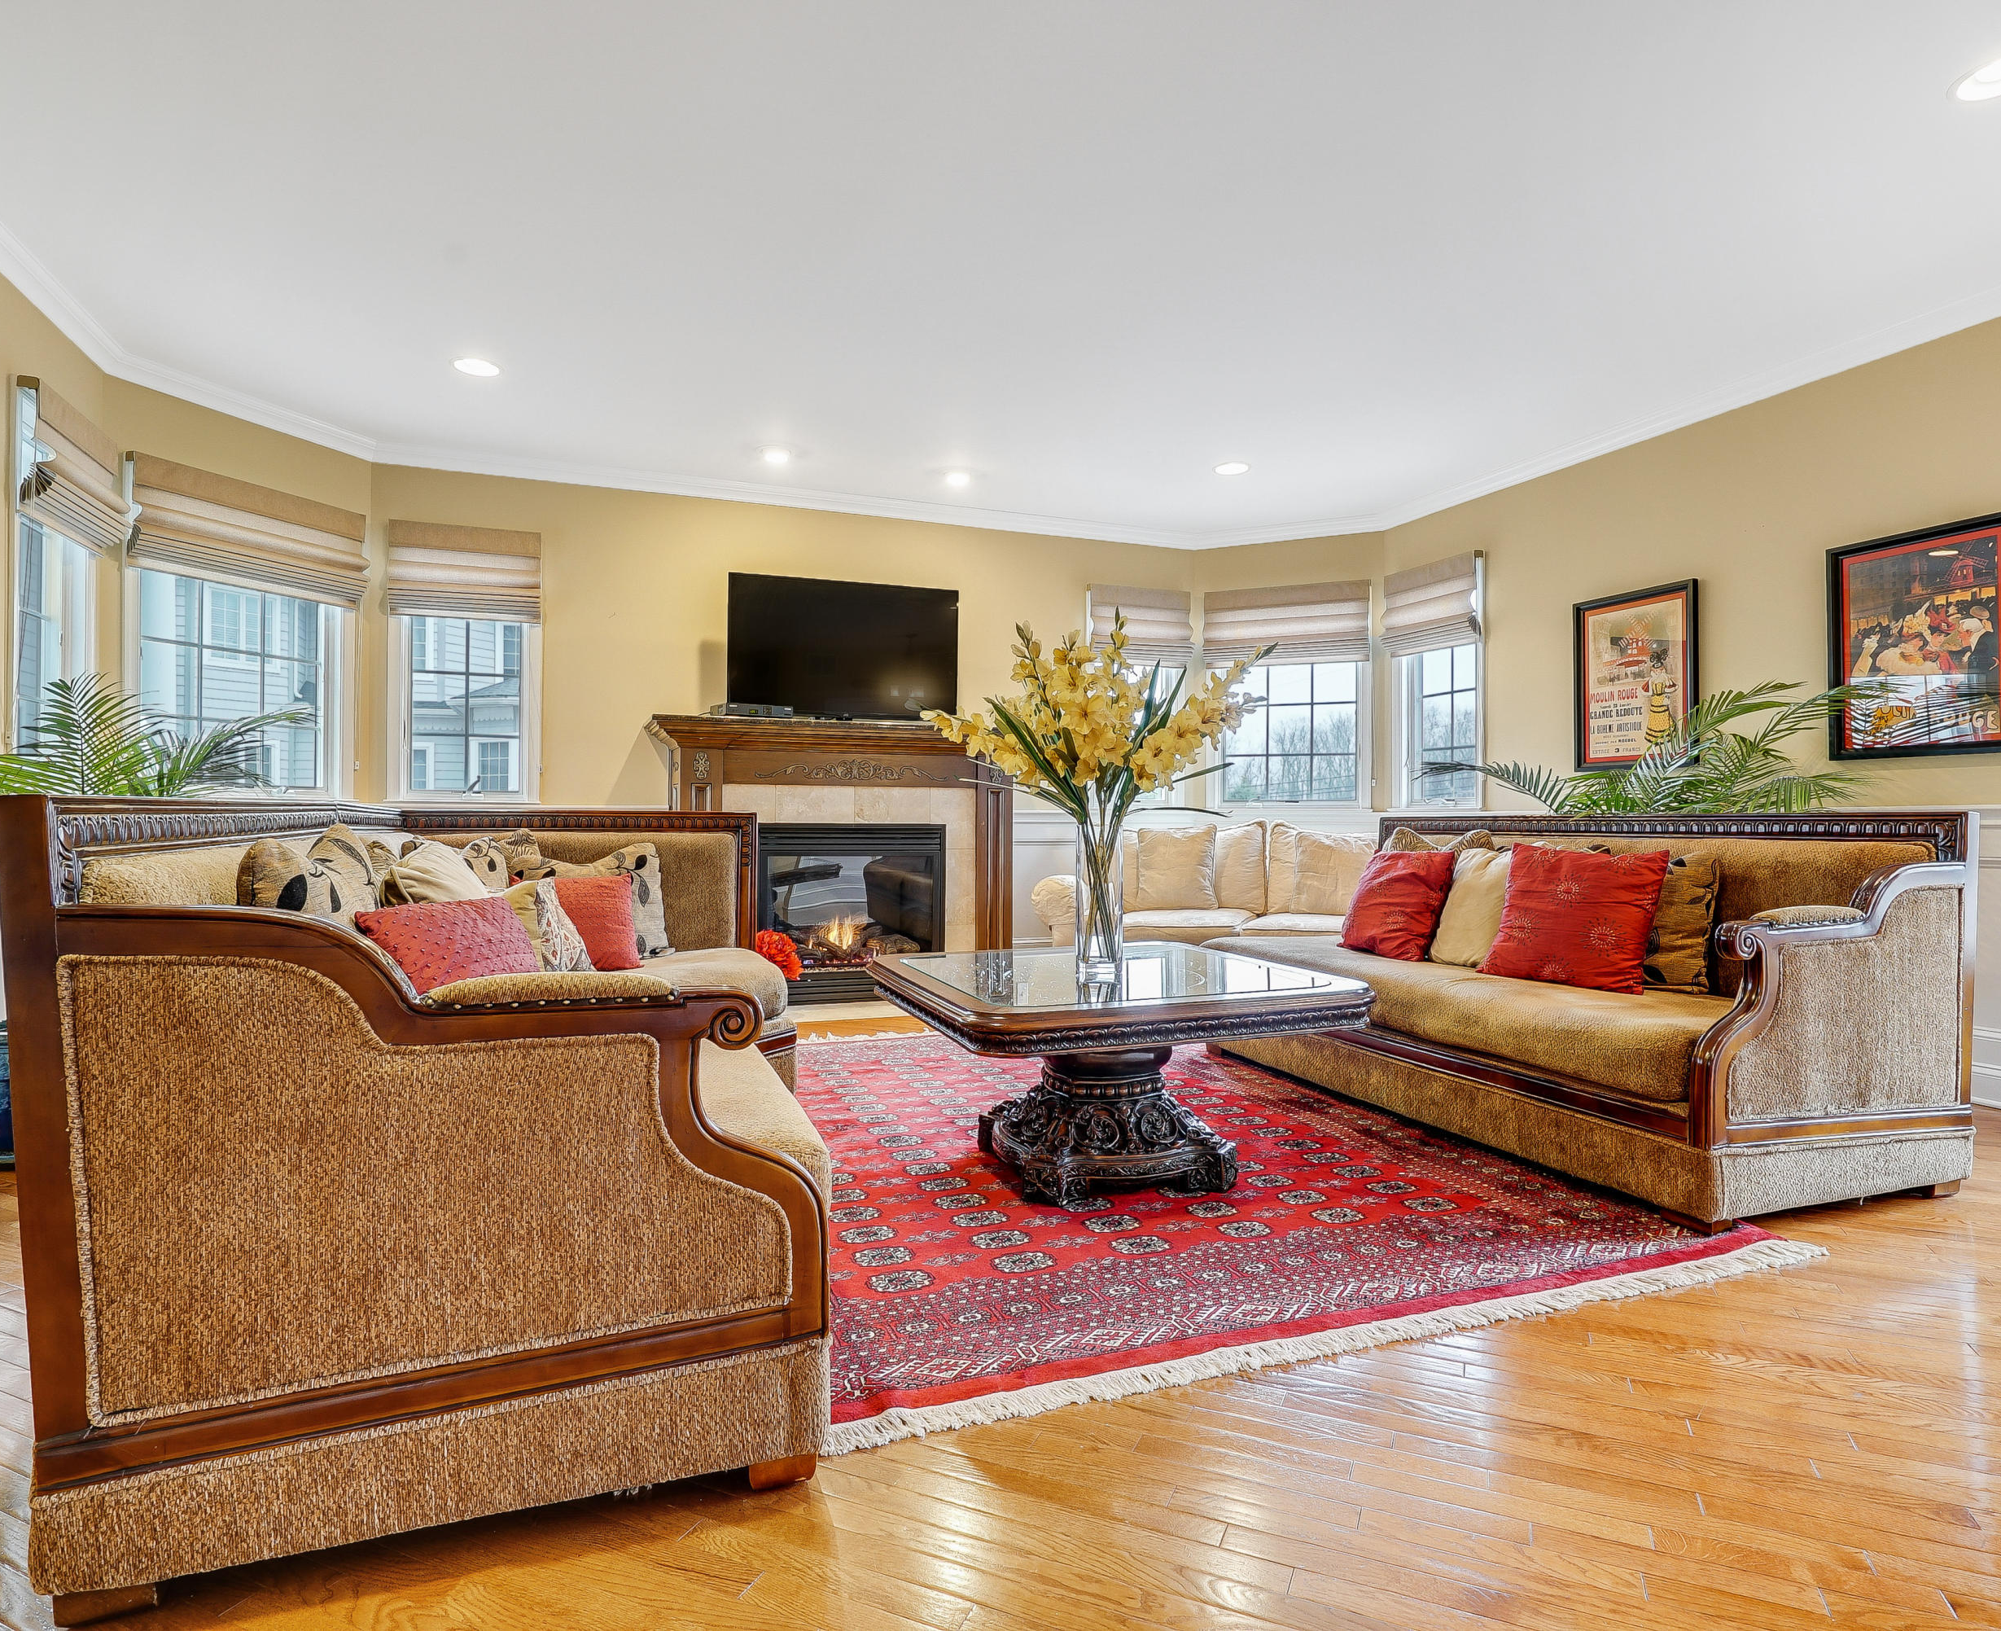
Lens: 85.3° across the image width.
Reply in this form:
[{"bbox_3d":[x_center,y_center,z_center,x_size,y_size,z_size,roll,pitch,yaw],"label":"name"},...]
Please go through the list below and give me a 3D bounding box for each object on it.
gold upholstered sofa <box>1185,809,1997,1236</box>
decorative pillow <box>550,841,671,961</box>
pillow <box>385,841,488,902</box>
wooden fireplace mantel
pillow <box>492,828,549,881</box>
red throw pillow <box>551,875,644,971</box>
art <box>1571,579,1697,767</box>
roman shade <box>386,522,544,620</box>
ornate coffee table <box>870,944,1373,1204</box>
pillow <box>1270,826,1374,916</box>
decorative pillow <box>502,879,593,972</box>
[{"bbox_3d":[1.731,0.498,3.714,0.975,1.000,2.147,0,0,-21],"label":"gold upholstered sofa"},{"bbox_3d":[-1.458,0.304,3.867,0.490,0.440,0.150,0,-17,-23],"label":"decorative pillow"},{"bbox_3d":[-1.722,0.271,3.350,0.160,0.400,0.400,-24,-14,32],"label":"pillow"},{"bbox_3d":[-0.797,0.246,5.731,1.998,1.438,0.425,0,0,-23],"label":"wooden fireplace mantel"},{"bbox_3d":[-1.786,0.259,3.980,0.380,0.400,0.150,0,-15,-37],"label":"pillow"},{"bbox_3d":[-1.410,0.362,3.615,0.395,0.345,0.130,0,-20,-23],"label":"red throw pillow"},{"bbox_3d":[2.944,-0.624,5.036,0.034,0.820,0.642,0,0,-21],"label":"art"},{"bbox_3d":[-2.550,-1.153,5.183,0.666,0.434,0.097,0,0,-23],"label":"roman shade"},{"bbox_3d":[0.282,0.709,3.007,1.103,0.542,1.147,0,0,-21],"label":"ornate coffee table"},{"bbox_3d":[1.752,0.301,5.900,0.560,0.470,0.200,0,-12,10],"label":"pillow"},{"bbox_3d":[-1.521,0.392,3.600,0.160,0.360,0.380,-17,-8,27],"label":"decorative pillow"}]

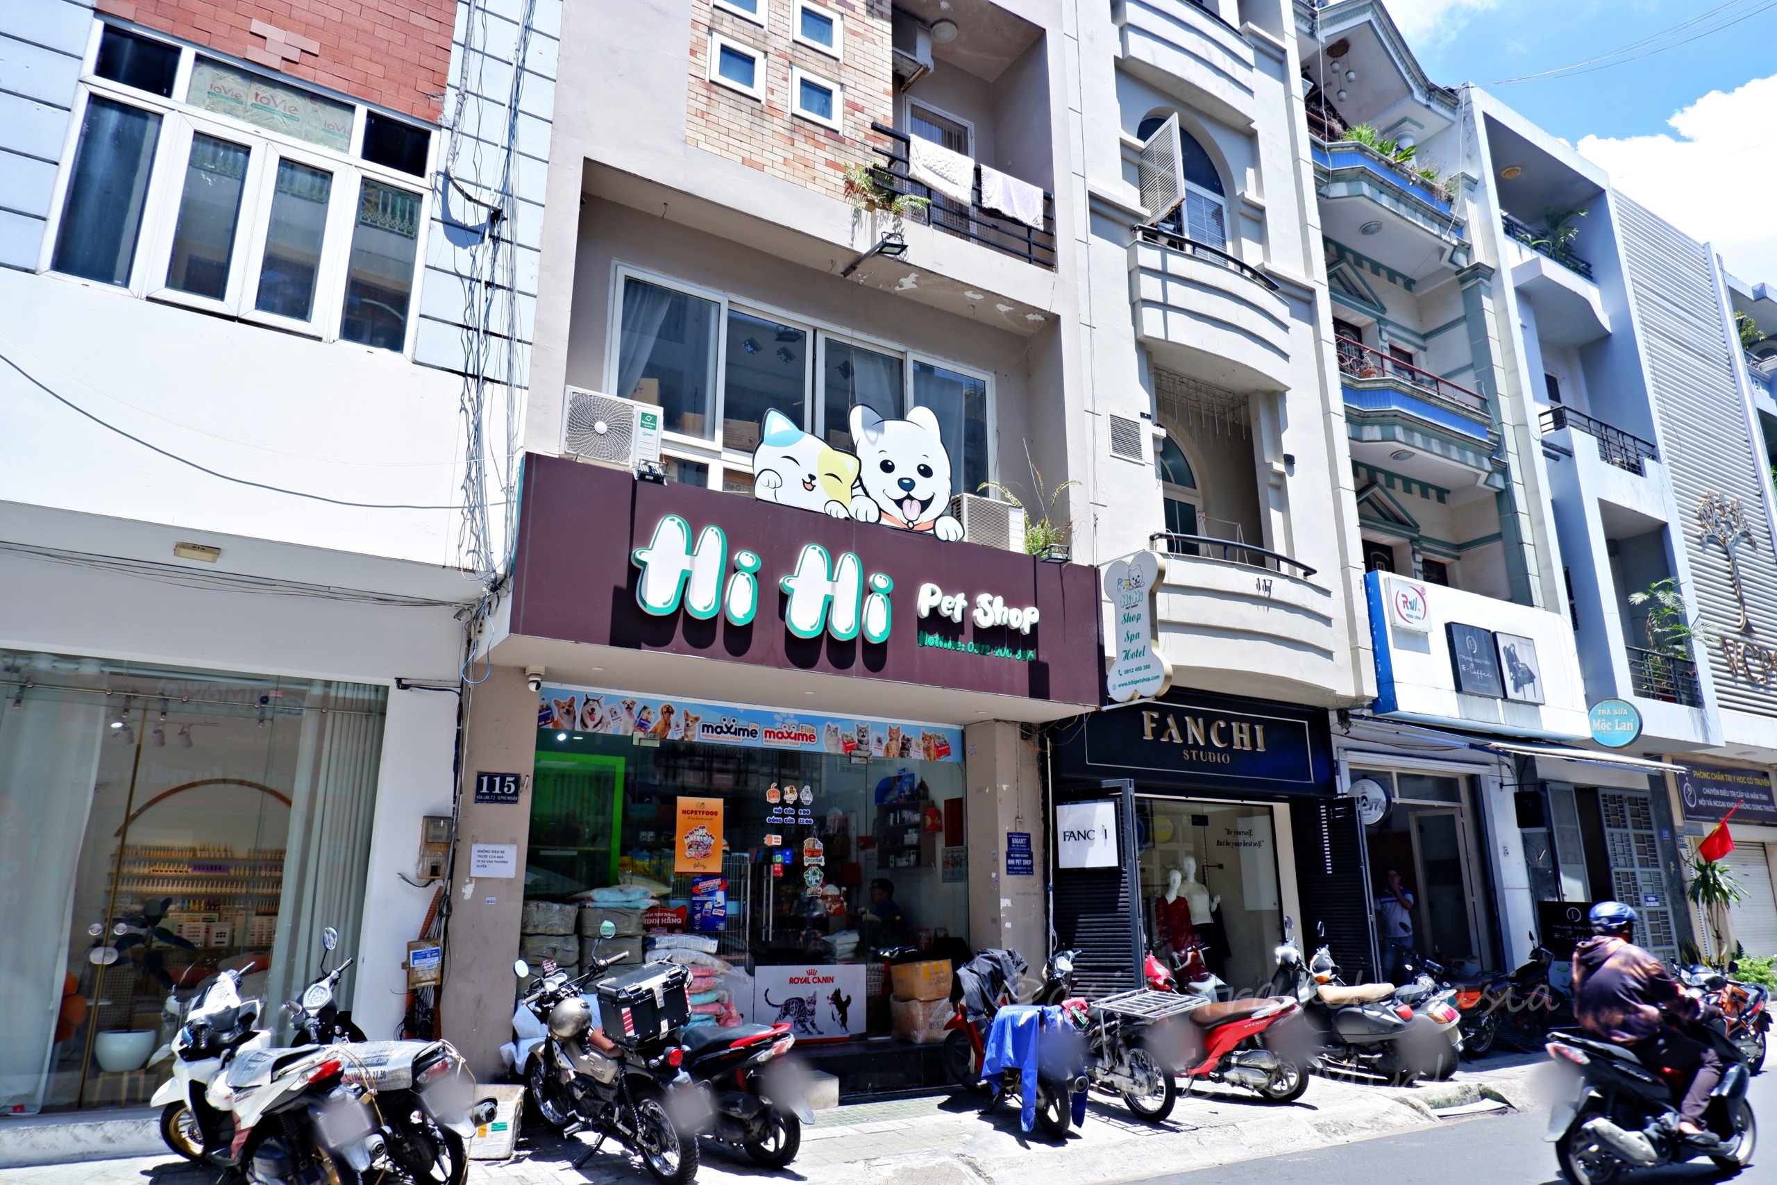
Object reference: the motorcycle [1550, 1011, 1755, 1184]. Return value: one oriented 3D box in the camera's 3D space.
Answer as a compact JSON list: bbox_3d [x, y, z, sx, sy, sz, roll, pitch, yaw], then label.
[{"bbox_3d":[4.614,2.972,6.914,1.850,1.100,0.700,7,-17,-24],"label":"motorcycle"}]

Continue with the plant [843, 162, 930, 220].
[{"bbox_3d":[-0.008,-3.524,10.102,0.840,0.390,0.330,10,-18,-32],"label":"plant"}]

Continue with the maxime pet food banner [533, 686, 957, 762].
[{"bbox_3d":[-1.030,1.167,9.740,4.130,0.345,0.050,10,-18,-32],"label":"maxime pet food banner"}]

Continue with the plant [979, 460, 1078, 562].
[{"bbox_3d":[1.278,-0.739,10.246,0.880,0.820,0.550,10,-18,-32],"label":"plant"}]

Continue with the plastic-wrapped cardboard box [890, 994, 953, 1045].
[{"bbox_3d":[0.229,3.218,8.574,0.310,0.300,0.350,12,-20,-37],"label":"plastic-wrapped cardboard box"}]

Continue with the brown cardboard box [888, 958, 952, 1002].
[{"bbox_3d":[0.229,2.945,8.647,0.320,0.265,0.330,13,-20,-39],"label":"brown cardboard box"}]

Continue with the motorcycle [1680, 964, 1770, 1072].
[{"bbox_3d":[7.648,3.991,10.623,1.850,1.080,0.680,10,-19,-33],"label":"motorcycle"}]

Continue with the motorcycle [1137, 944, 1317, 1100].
[{"bbox_3d":[2.549,3.436,9.214,0.690,1.090,1.870,12,-20,-36],"label":"motorcycle"}]

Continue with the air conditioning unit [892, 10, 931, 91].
[{"bbox_3d":[0.027,-5.039,10.406,0.700,0.460,0.280,10,-18,-32],"label":"air conditioning unit"}]

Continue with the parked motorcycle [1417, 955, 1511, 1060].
[{"bbox_3d":[5.496,4.075,11.247,1.800,1.060,0.700,12,-20,-36],"label":"parked motorcycle"}]

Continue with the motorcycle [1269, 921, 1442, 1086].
[{"bbox_3d":[3.775,3.595,9.968,0.720,1.180,1.850,9,-18,-30],"label":"motorcycle"}]

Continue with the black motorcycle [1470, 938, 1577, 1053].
[{"bbox_3d":[6.357,4.060,11.521,1.850,1.080,0.700,10,-19,-33],"label":"black motorcycle"}]

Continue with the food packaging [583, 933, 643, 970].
[{"bbox_3d":[-2.111,2.655,8.406,0.455,0.245,0.400,10,-18,-32],"label":"food packaging"}]

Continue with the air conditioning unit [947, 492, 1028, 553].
[{"bbox_3d":[0.918,-0.553,10.533,0.710,0.540,0.280,10,-18,-32],"label":"air conditioning unit"}]

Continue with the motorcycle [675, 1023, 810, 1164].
[{"bbox_3d":[-1.153,2.830,6.970,1.870,1.080,0.690,-14,-21,40],"label":"motorcycle"}]

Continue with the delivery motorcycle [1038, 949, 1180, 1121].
[{"bbox_3d":[1.456,3.242,8.469,0.700,1.080,1.870,9,-18,-30],"label":"delivery motorcycle"}]

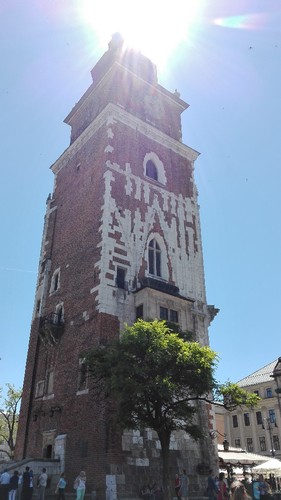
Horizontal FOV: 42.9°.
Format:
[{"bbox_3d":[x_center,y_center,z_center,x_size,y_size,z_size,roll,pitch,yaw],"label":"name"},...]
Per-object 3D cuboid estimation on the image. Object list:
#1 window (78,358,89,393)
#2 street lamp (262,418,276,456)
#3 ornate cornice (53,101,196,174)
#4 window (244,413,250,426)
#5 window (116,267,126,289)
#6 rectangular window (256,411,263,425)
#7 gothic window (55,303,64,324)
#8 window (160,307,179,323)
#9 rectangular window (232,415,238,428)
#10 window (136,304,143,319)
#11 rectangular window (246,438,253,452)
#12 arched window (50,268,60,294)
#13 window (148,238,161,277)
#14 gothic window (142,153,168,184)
[{"bbox_3d":[-4.498,10.133,29.016,0.400,2.570,1.300,19,-33,-34],"label":"window"},{"bbox_3d":[16.859,24.777,44.962,1.400,7.040,1.300,21,-37,-31],"label":"street lamp"},{"bbox_3d":[-2.200,-10.908,46.612,13.800,1.600,13.800,19,-32,-33],"label":"ornate cornice"},{"bbox_3d":[20.425,32.261,68.106,0.250,2.200,1.150,21,-37,-31],"label":"window"},{"bbox_3d":[-1.780,2.530,32.564,1.070,1.880,0.350,19,-33,-34],"label":"window"},{"bbox_3d":[22.118,31.093,66.224,0.250,2.200,1.150,21,-37,-31],"label":"rectangular window"},{"bbox_3d":[-7.973,6.264,35.792,0.400,2.060,1.600,19,-33,-34],"label":"gothic window"},{"bbox_3d":[2.743,6.088,33.624,2.200,1.400,0.300,21,-37,-31],"label":"window"},{"bbox_3d":[18.698,33.537,69.975,0.250,2.200,1.150,21,-37,-31],"label":"rectangular window"},{"bbox_3d":[-0.034,5.442,31.584,0.250,1.070,0.850,19,-33,-34],"label":"window"},{"bbox_3d":[18.638,33.328,61.047,0.250,2.070,1.150,16,-31,-29],"label":"rectangular window"},{"bbox_3d":[-9.076,3.294,38.799,0.400,2.740,1.700,19,-33,-34],"label":"arched window"},{"bbox_3d":[1.327,0.666,36.287,1.500,4.060,0.400,19,-33,-34],"label":"window"},{"bbox_3d":[1.824,-10.303,44.856,3.300,4.300,0.400,21,-37,-31],"label":"gothic window"}]

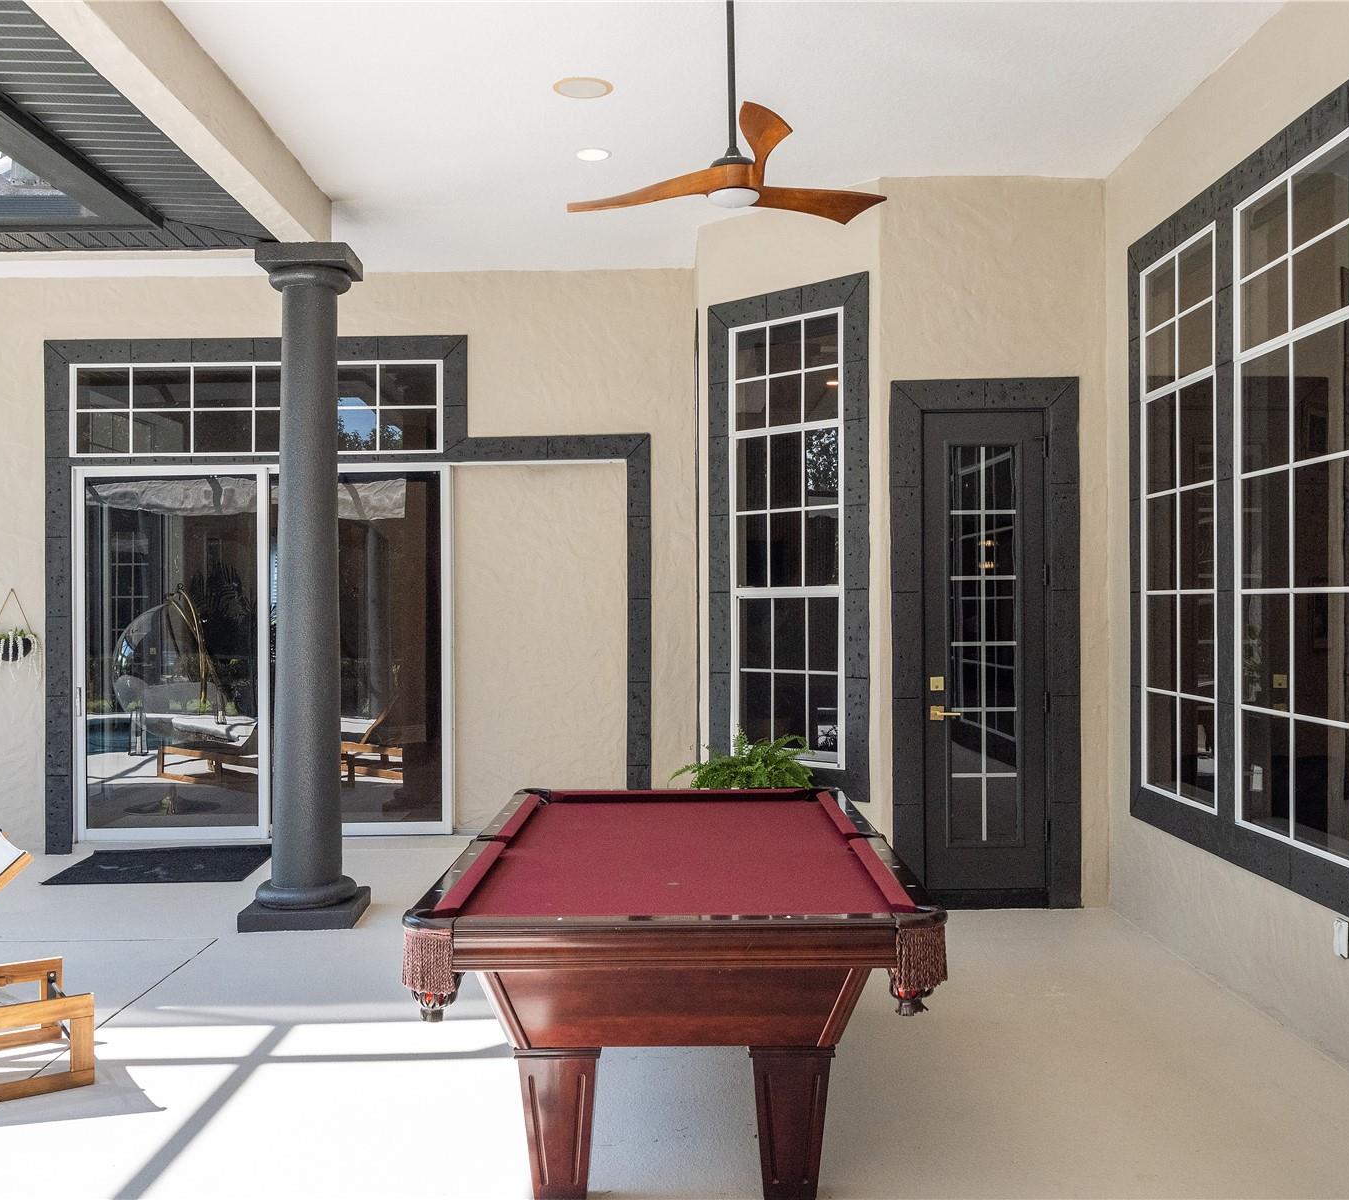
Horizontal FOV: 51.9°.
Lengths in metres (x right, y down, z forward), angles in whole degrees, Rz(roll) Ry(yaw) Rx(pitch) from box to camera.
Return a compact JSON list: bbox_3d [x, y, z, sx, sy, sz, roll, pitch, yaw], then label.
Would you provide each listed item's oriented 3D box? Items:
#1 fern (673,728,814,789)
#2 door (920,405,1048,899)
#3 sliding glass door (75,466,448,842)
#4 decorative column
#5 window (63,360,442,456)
[{"bbox_3d":[0.375,1.130,7.200,0.720,0.880,0.700,0,0,0],"label":"fern"},{"bbox_3d":[1.596,0.298,7.120,0.645,2.510,0.080,0,0,-1],"label":"door"},{"bbox_3d":[-2.675,0.345,8.980,2.410,2.410,0.140,0,0,-1],"label":"sliding glass door"},{"bbox_3d":[-1.850,-0.075,7.000,0.550,3.350,0.560,0,0,-1],"label":"decorative column"},{"bbox_3d":[-2.695,-1.240,8.960,2.400,0.605,0.100,0,0,-1],"label":"window"}]

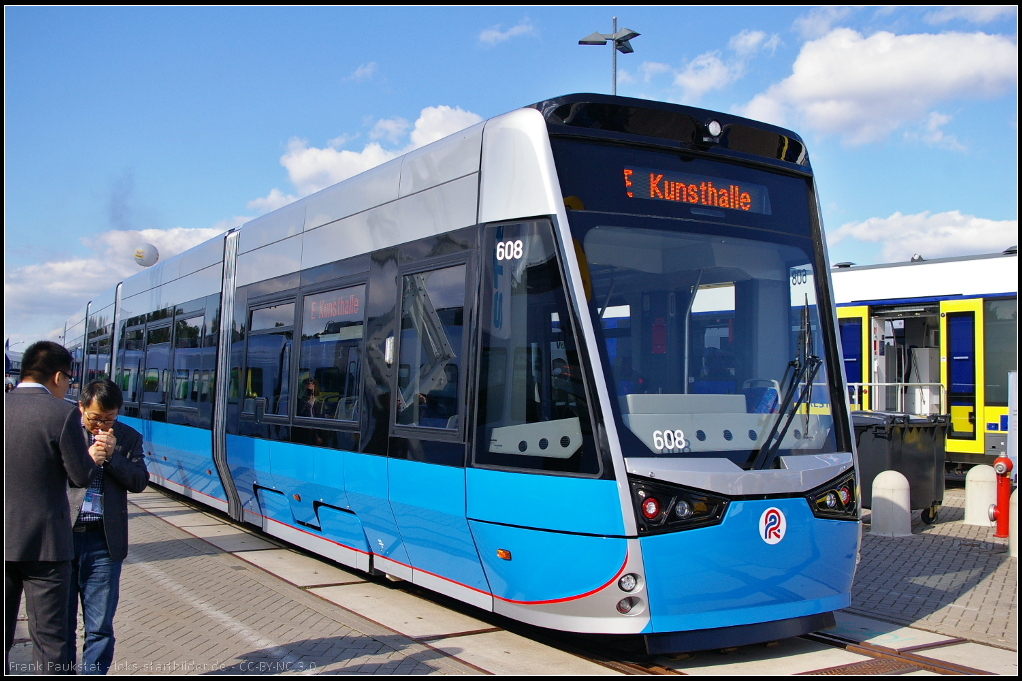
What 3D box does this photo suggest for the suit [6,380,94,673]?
[{"bbox_3d":[-1.852,0.902,4.091,0.540,1.440,0.360,-1,-4,37],"label":"suit"}]

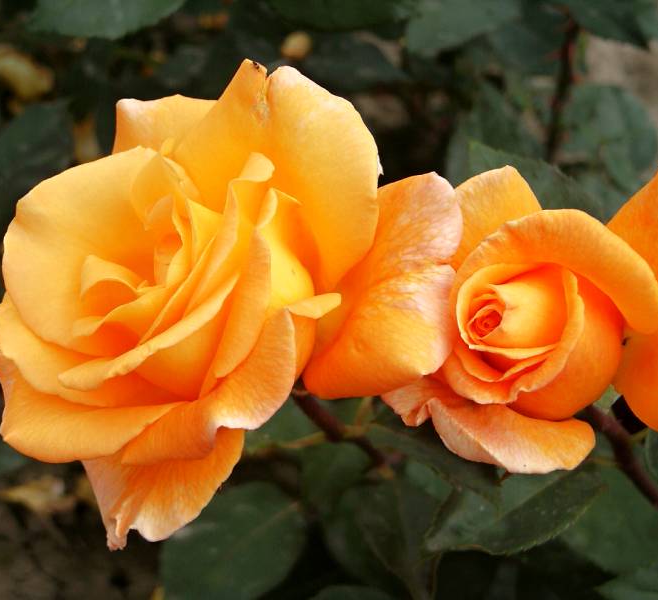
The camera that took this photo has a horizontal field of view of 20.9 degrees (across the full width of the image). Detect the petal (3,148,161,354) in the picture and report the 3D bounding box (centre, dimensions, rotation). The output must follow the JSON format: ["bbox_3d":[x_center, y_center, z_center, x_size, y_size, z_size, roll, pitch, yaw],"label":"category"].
[{"bbox_3d":[-0.067,-0.013,0.485,0.045,0.054,0.024,6,6,-24],"label":"petal"}]

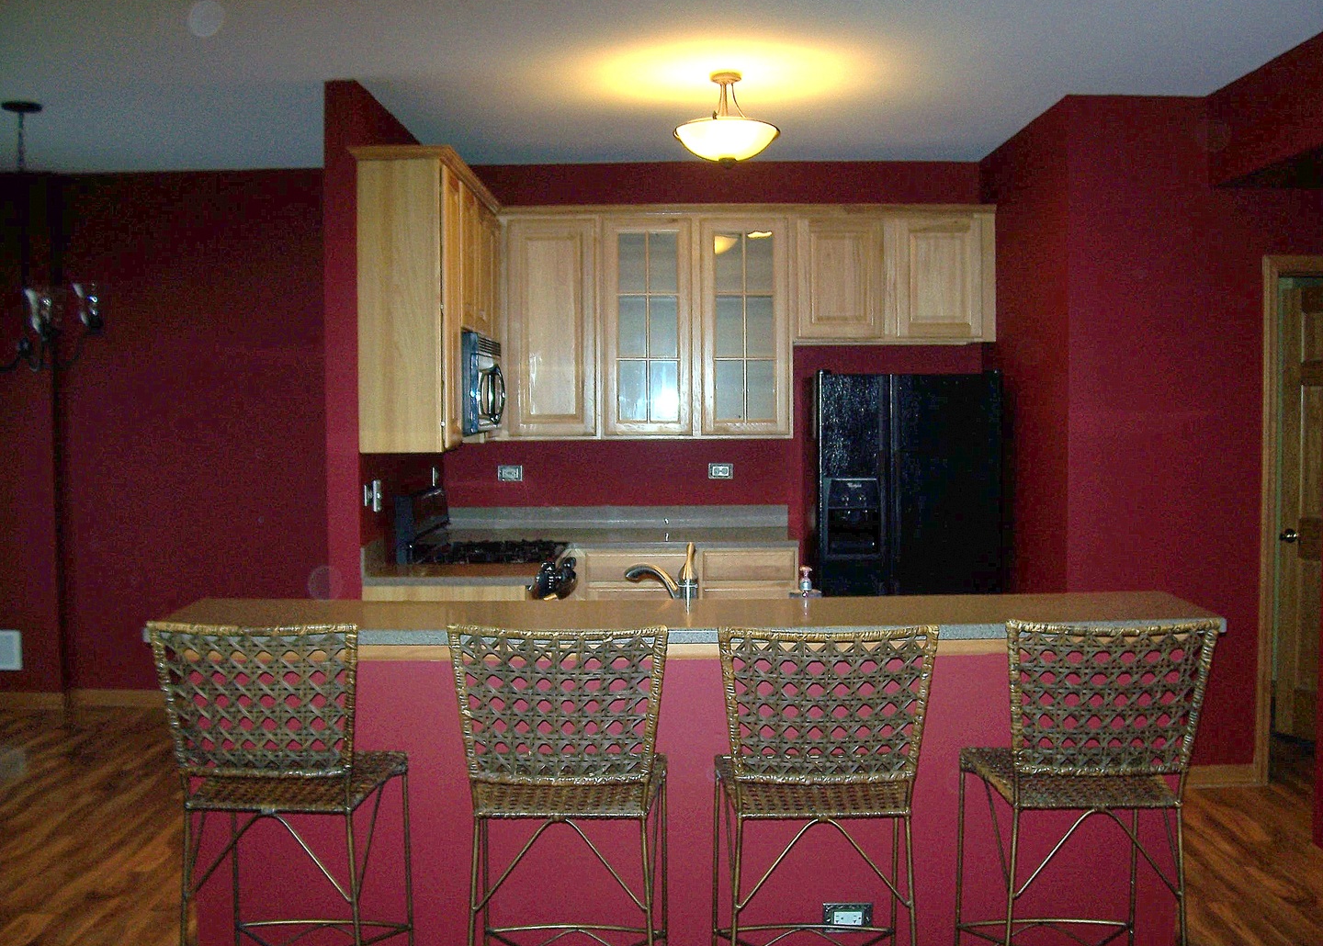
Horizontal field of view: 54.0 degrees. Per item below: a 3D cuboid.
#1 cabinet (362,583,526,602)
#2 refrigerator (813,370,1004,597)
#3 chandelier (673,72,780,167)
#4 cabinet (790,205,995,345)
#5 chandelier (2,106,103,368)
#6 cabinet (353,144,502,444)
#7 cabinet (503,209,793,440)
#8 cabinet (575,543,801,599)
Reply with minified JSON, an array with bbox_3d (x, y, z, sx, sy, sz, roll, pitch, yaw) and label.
[{"bbox_3d":[-0.800,0.842,4.997,0.603,0.871,0.320,0,3,0],"label":"cabinet"},{"bbox_3d":[1.111,0.364,6.161,0.831,1.676,0.744,0,3,0],"label":"refrigerator"},{"bbox_3d":[0.233,-1.267,4.668,0.382,0.336,0.382,0,3,0],"label":"chandelier"},{"bbox_3d":[1.107,-0.944,6.327,0.963,0.623,0.332,0,3,0],"label":"cabinet"},{"bbox_3d":[-2.490,-0.920,5.104,0.660,1.045,0.660,0,3,0],"label":"chandelier"},{"bbox_3d":[-0.930,-0.680,5.548,0.351,1.122,1.622,0,3,0],"label":"cabinet"},{"bbox_3d":[-0.081,-0.708,6.349,1.416,1.082,0.332,0,3,0],"label":"cabinet"},{"bbox_3d":[0.114,0.759,6.281,1.032,0.886,0.624,0,3,0],"label":"cabinet"}]

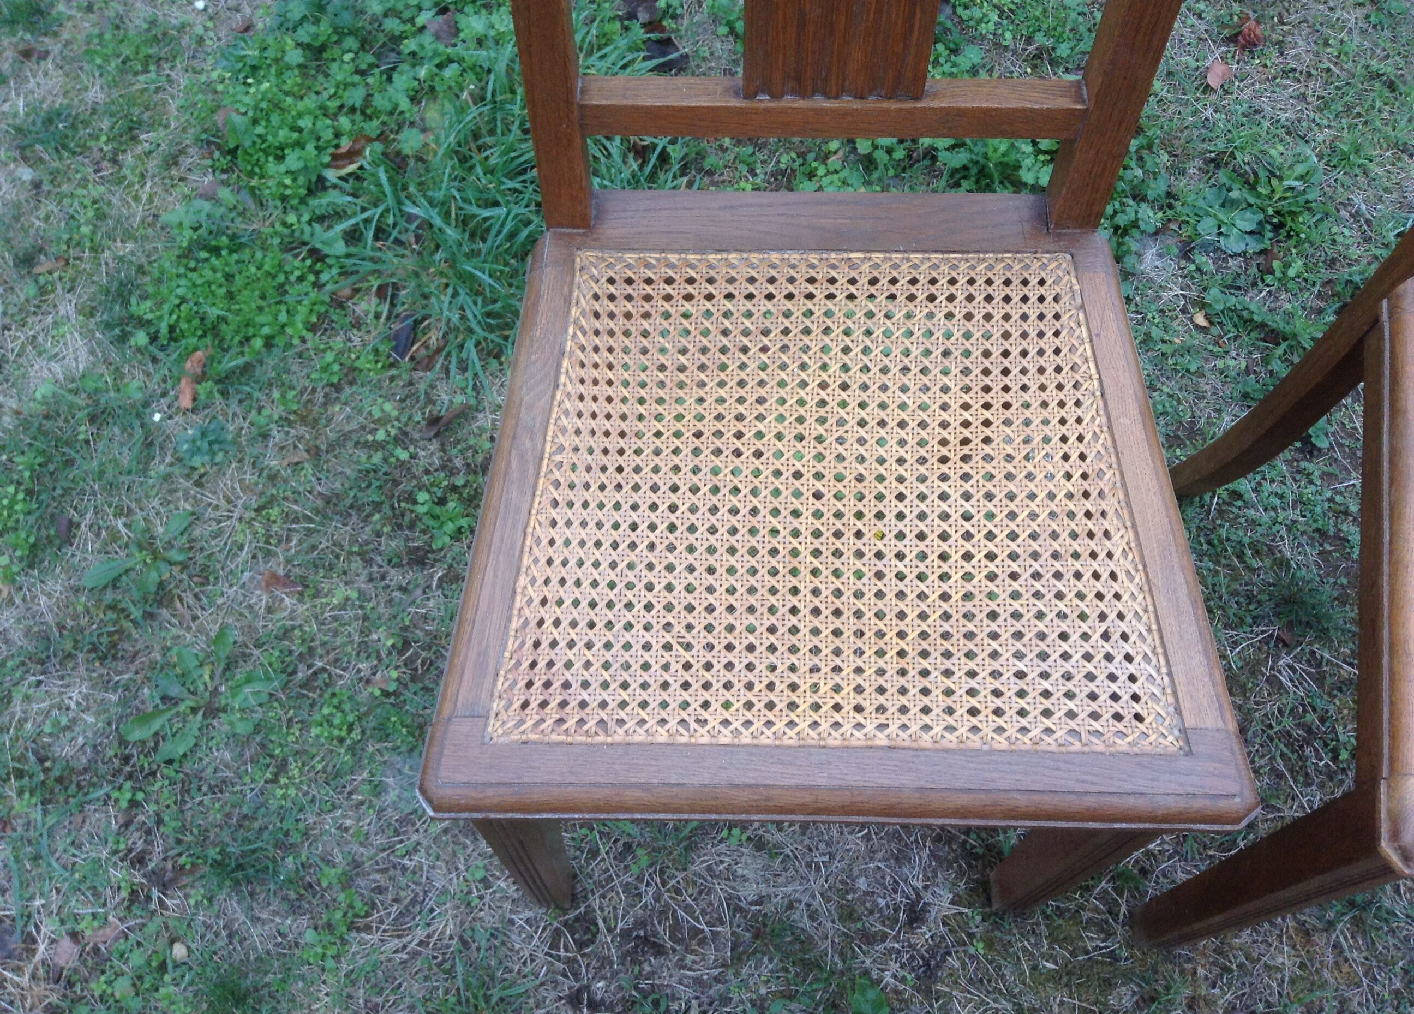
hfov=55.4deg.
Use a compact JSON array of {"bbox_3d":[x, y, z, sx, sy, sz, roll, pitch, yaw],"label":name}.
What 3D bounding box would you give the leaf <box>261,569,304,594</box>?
[{"bbox_3d":[-0.387,0.069,1.230,0.036,0.012,0.019,17,67,7],"label":"leaf"}]

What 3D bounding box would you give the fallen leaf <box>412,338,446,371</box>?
[{"bbox_3d":[-0.274,-0.149,1.325,0.022,0.014,0.036,27,69,11],"label":"fallen leaf"}]

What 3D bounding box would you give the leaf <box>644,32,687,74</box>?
[{"bbox_3d":[-0.047,-0.507,1.504,0.047,0.018,0.042,0,66,-1],"label":"leaf"}]

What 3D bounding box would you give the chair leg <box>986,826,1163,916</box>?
[{"bbox_3d":[0.251,0.239,0.954,0.040,0.430,0.040,1,66,0],"label":"chair leg"}]

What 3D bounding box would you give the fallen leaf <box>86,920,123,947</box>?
[{"bbox_3d":[-0.495,0.350,1.105,0.032,0.012,0.021,-21,68,-9],"label":"fallen leaf"}]

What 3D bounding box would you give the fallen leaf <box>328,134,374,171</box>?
[{"bbox_3d":[-0.370,-0.368,1.401,0.051,0.020,0.030,-25,68,-11],"label":"fallen leaf"}]

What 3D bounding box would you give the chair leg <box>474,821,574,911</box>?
[{"bbox_3d":[-0.120,0.234,0.954,0.040,0.430,0.040,1,66,0],"label":"chair leg"}]

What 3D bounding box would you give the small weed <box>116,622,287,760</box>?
[{"bbox_3d":[-0.448,0.167,1.198,0.138,0.040,0.122,-8,66,-4],"label":"small weed"}]

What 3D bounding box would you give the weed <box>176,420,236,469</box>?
[{"bbox_3d":[-0.478,-0.060,1.284,0.053,0.030,0.048,0,66,0],"label":"weed"}]

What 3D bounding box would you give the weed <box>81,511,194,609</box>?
[{"bbox_3d":[-0.522,0.049,1.233,0.090,0.035,0.084,0,66,0],"label":"weed"}]

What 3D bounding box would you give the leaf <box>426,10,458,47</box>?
[{"bbox_3d":[-0.287,-0.518,1.458,0.038,0.018,0.034,42,72,17],"label":"leaf"}]

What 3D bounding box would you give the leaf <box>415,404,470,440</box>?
[{"bbox_3d":[-0.257,-0.084,1.317,0.055,0.015,0.018,-33,70,-14],"label":"leaf"}]

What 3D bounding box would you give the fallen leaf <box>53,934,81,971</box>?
[{"bbox_3d":[-0.523,0.364,1.100,0.021,0.010,0.031,13,67,6],"label":"fallen leaf"}]

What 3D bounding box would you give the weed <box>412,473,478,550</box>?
[{"bbox_3d":[-0.246,0.004,1.269,0.056,0.040,0.060,-4,66,-2],"label":"weed"}]

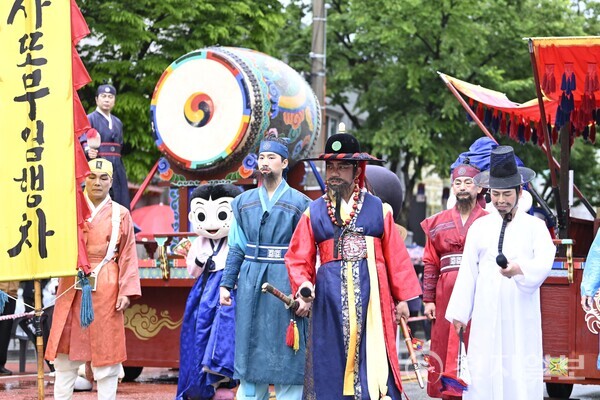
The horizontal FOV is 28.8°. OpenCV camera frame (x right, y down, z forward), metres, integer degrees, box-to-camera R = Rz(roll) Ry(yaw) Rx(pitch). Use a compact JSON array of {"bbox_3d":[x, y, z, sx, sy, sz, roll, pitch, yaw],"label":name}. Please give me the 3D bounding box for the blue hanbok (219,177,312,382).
[{"bbox_3d":[-0.189,0.481,6.800,0.550,1.190,0.360,0,-1,9],"label":"blue hanbok"}]

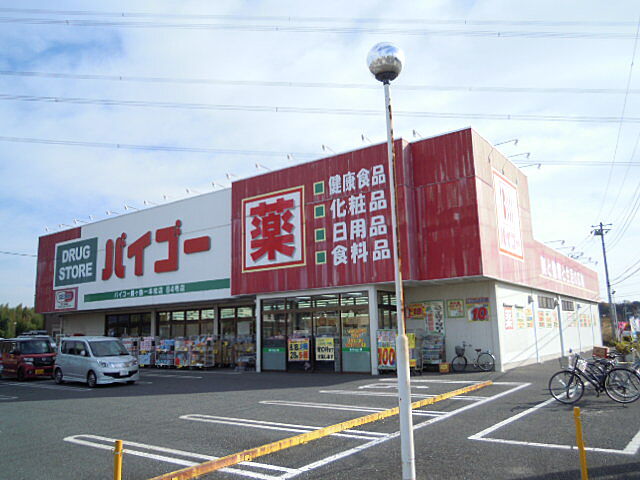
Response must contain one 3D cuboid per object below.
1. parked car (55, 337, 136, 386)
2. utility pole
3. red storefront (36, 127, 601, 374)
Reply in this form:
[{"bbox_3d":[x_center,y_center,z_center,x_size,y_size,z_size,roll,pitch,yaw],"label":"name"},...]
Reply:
[{"bbox_3d":[-8.440,4.558,19.639,3.710,1.765,1.620,-9,-13,38],"label":"parked car"},{"bbox_3d":[25.474,3.762,45.696,1.700,10.800,0.500,-6,-11,26],"label":"utility pole"},{"bbox_3d":[1.363,4.062,39.267,31.520,9.150,30.100,-9,-12,35],"label":"red storefront"}]

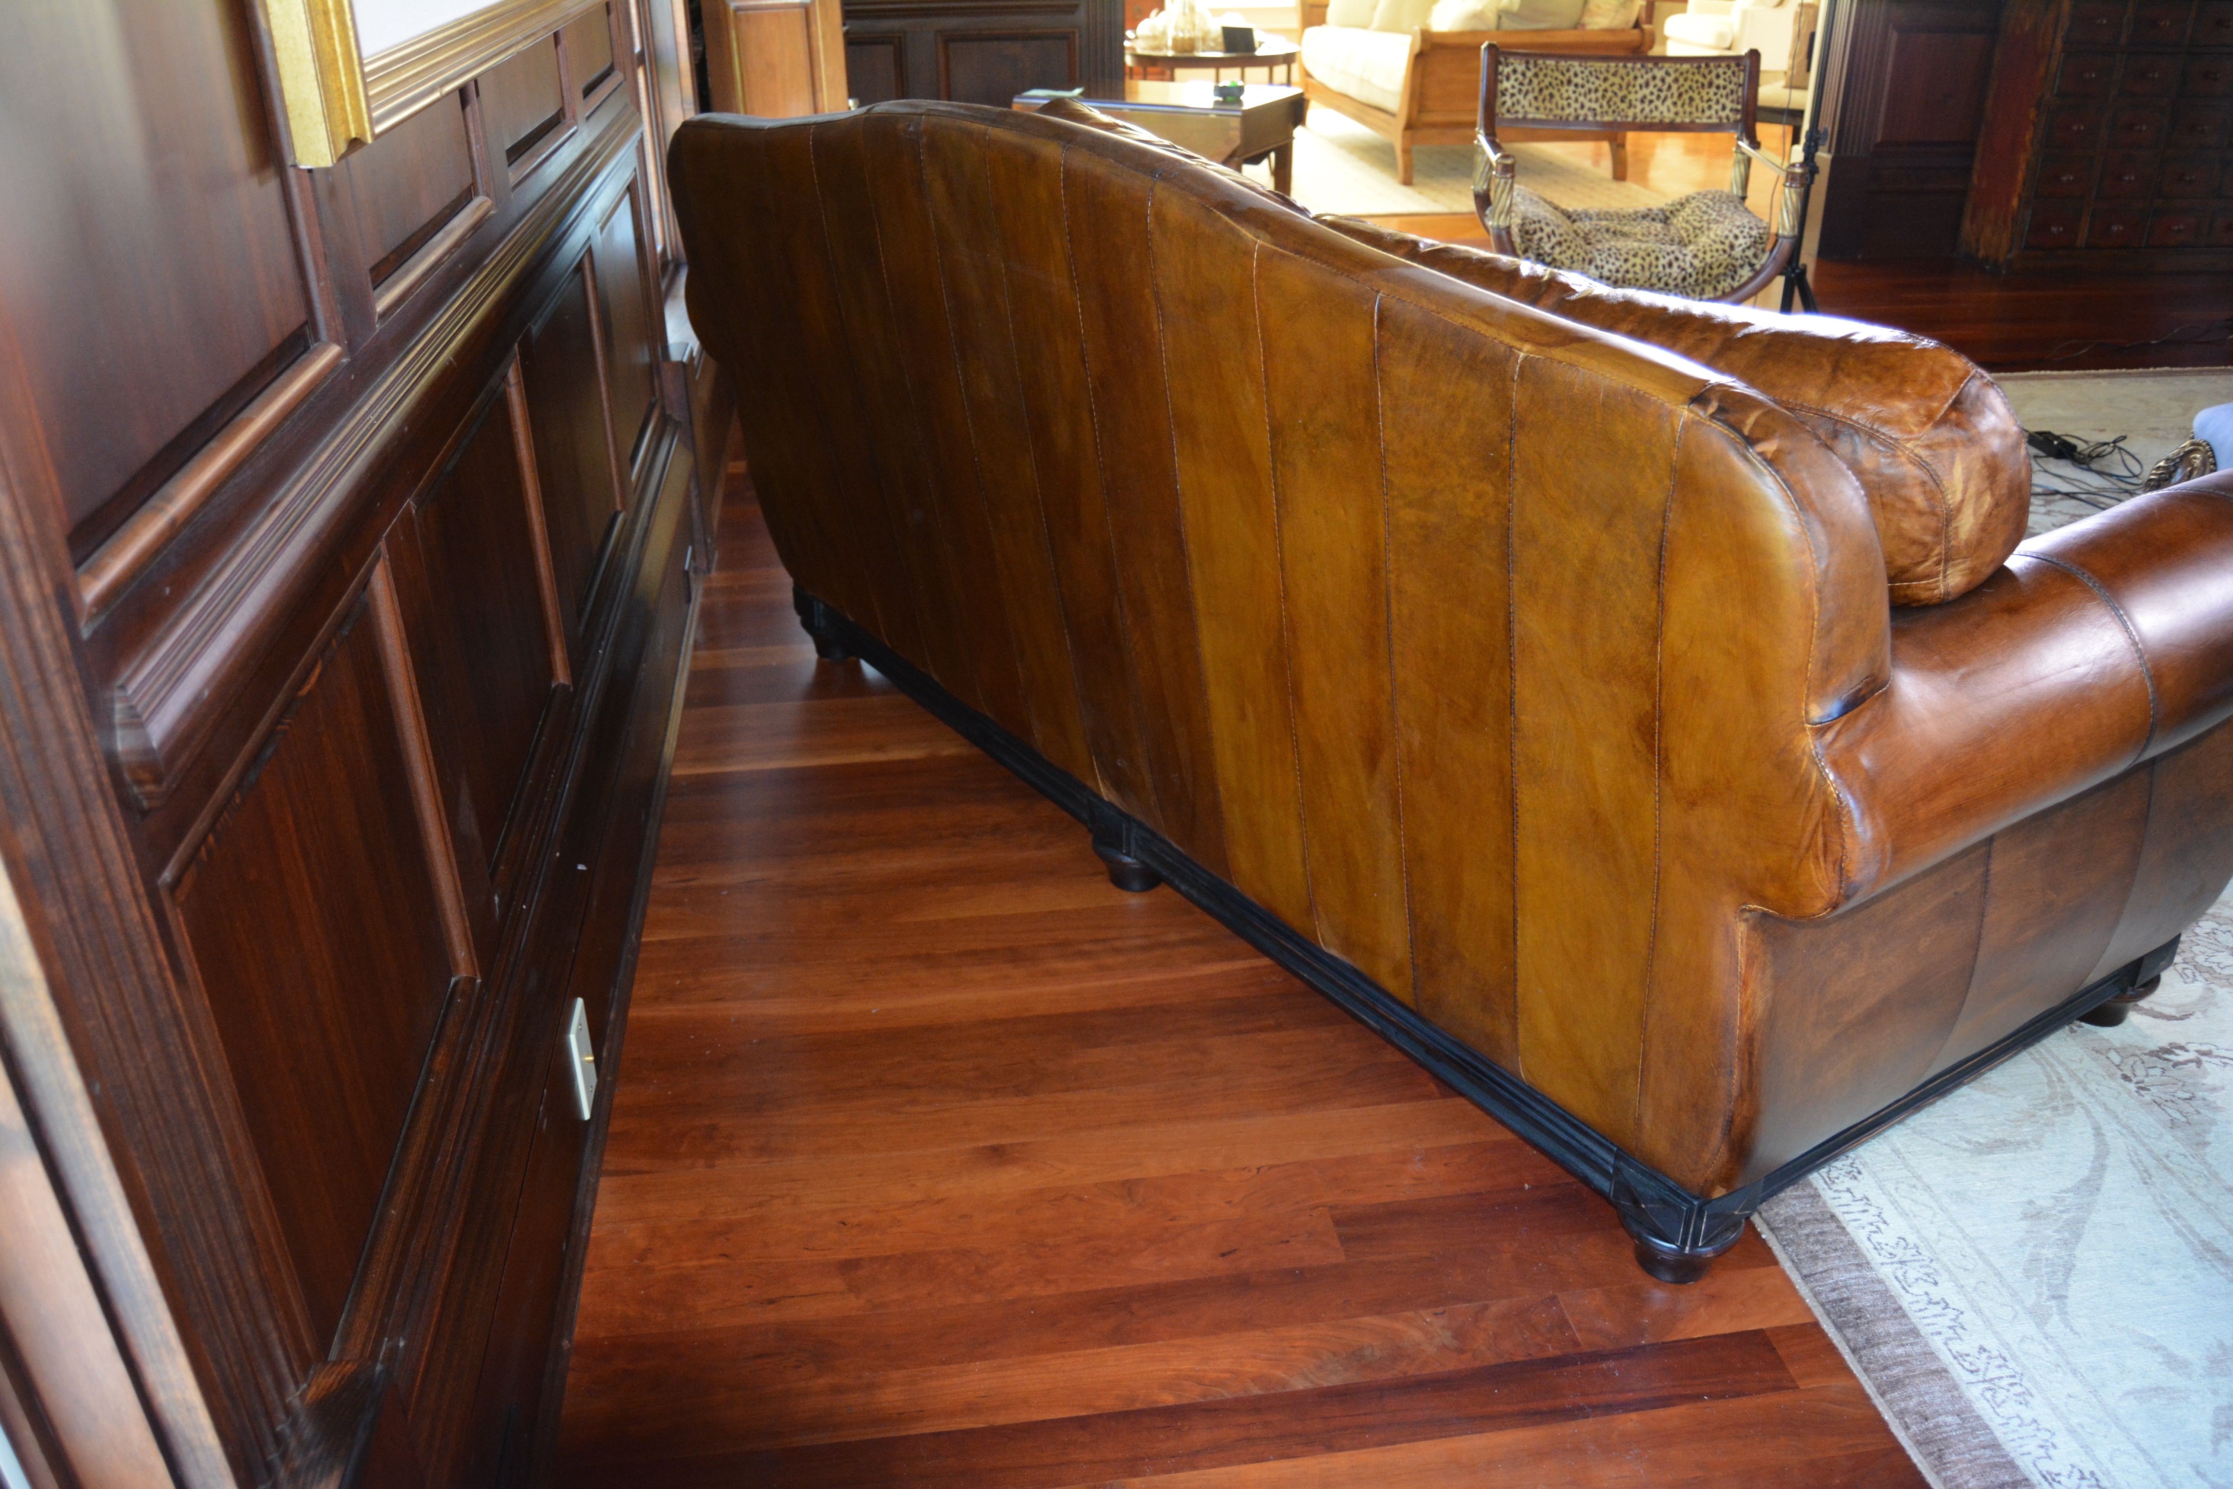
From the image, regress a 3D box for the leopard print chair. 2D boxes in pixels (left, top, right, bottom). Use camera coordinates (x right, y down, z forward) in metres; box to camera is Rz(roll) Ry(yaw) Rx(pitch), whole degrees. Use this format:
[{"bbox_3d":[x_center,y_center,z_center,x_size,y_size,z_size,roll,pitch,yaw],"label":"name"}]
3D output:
[{"bbox_3d":[1.309,-1.302,4.415,0.720,0.945,0.560,4,27,8],"label":"leopard print chair"}]

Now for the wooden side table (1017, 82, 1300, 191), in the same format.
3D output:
[{"bbox_3d":[0.140,-1.732,5.480,0.790,0.740,0.660,13,30,23],"label":"wooden side table"}]

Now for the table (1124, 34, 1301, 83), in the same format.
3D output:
[{"bbox_3d":[0.556,-3.778,9.758,1.000,0.500,1.000,-4,27,-8],"label":"table"}]

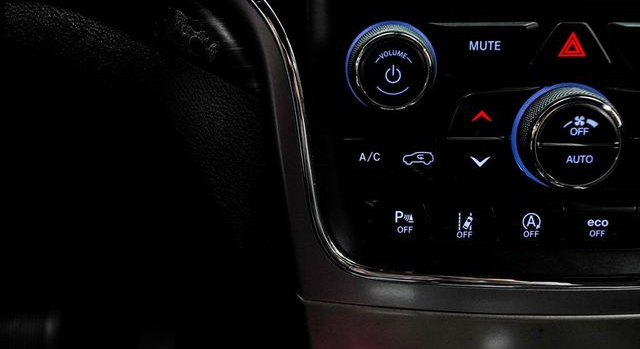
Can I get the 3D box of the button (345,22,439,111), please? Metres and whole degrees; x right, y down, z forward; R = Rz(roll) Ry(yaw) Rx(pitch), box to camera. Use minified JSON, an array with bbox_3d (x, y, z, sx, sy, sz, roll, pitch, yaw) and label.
[{"bbox_3d":[0.031,-0.045,0.320,0.040,0.040,0.017,0,13,2],"label":"button"}]

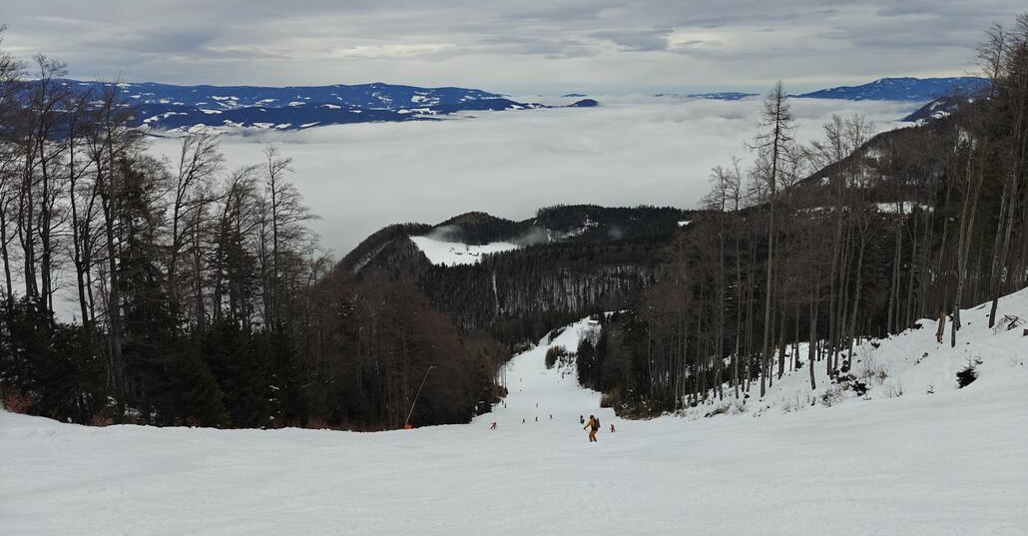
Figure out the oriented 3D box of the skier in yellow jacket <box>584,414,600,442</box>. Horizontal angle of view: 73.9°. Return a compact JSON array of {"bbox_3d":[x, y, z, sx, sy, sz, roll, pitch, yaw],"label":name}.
[{"bbox_3d":[4.484,9.237,39.200,0.830,1.700,0.700,9,17,32],"label":"skier in yellow jacket"}]

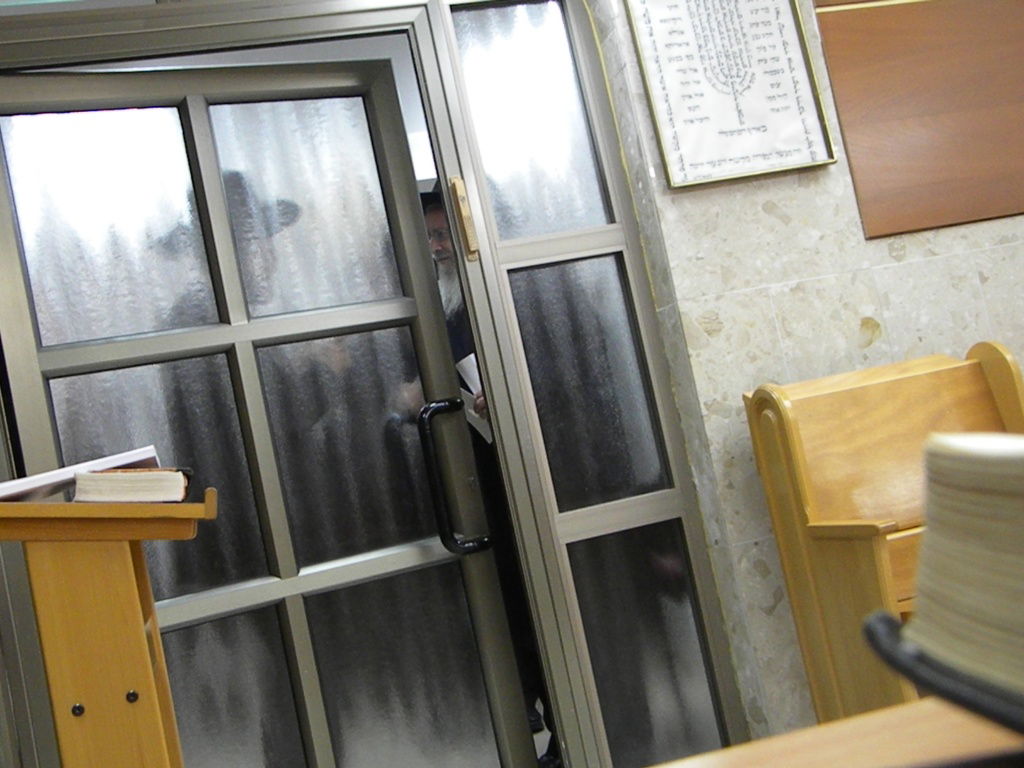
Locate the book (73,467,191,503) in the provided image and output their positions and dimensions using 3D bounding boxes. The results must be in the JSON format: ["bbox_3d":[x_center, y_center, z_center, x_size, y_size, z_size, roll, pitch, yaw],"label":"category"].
[{"bbox_3d":[-0.503,0.141,1.618,0.141,0.042,0.205,2,-8,-15],"label":"book"}]

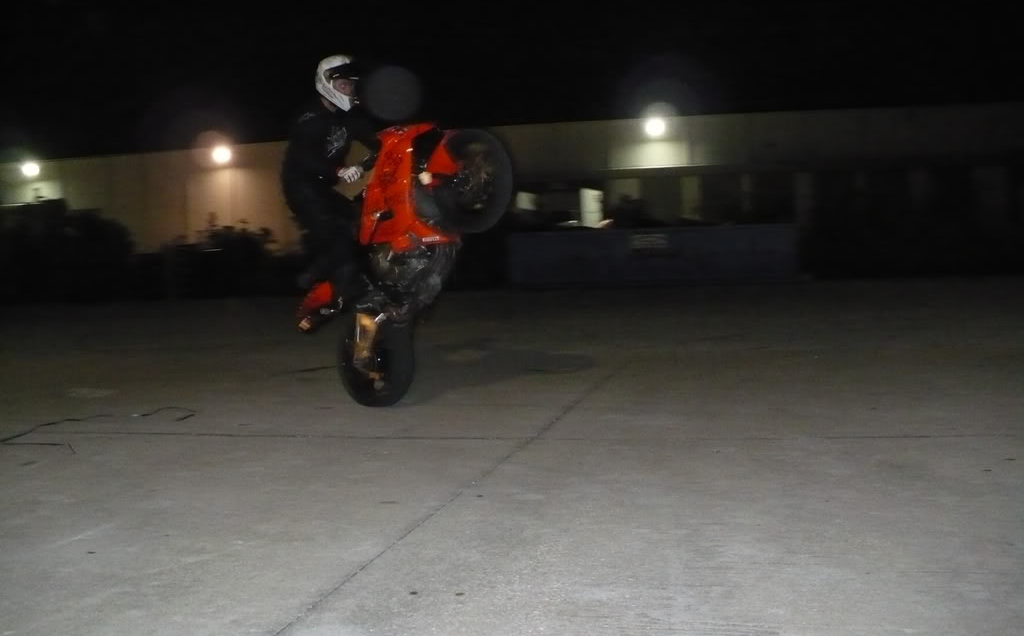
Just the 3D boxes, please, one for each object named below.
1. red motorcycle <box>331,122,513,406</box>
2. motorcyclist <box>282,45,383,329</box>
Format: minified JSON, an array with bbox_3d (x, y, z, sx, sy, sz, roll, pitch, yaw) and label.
[{"bbox_3d":[-0.709,-0.416,6.746,0.700,2.020,1.130,-7,45,-49],"label":"red motorcycle"},{"bbox_3d":[-1.058,-0.824,7.016,0.800,1.710,0.600,0,3,42],"label":"motorcyclist"}]

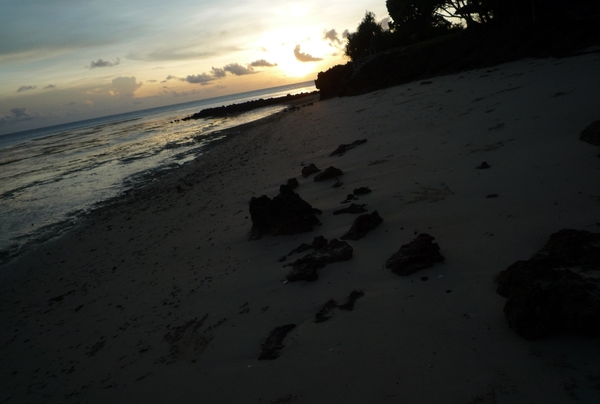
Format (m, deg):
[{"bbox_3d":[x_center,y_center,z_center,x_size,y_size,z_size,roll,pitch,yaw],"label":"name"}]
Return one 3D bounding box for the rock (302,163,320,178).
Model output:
[{"bbox_3d":[0.185,-0.549,7.317,0.310,0.167,0.260,-10,15,0],"label":"rock"}]

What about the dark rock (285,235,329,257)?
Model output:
[{"bbox_3d":[0.068,0.399,4.125,0.430,0.113,0.190,-10,15,-3],"label":"dark rock"}]

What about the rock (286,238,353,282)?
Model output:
[{"bbox_3d":[0.185,0.482,3.794,0.570,0.170,0.300,-19,18,-32],"label":"rock"}]

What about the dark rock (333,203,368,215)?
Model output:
[{"bbox_3d":[0.587,0.076,5.030,0.370,0.080,0.170,-10,15,0],"label":"dark rock"}]

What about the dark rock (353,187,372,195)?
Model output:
[{"bbox_3d":[0.791,-0.152,5.451,0.210,0.060,0.170,-10,15,0],"label":"dark rock"}]

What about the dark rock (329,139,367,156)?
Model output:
[{"bbox_3d":[0.981,-1.123,8.853,0.860,0.160,0.270,-19,18,-32],"label":"dark rock"}]

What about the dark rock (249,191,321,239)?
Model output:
[{"bbox_3d":[-0.165,0.106,4.823,0.750,0.446,0.460,-7,15,10],"label":"dark rock"}]

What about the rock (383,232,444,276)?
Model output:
[{"bbox_3d":[0.839,0.369,3.230,0.390,0.219,0.290,-12,15,-10],"label":"rock"}]

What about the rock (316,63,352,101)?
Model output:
[{"bbox_3d":[2.629,-9.416,34.000,2.500,2.400,2.500,-10,15,0],"label":"rock"}]

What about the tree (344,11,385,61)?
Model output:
[{"bbox_3d":[5.657,-14.470,38.000,2.800,3.700,2.700,-10,15,0],"label":"tree"}]

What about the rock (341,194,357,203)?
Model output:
[{"bbox_3d":[0.614,-0.051,5.474,0.190,0.075,0.130,-11,15,-5],"label":"rock"}]

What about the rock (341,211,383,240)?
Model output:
[{"bbox_3d":[0.608,0.206,4.150,0.430,0.174,0.230,-17,16,-24],"label":"rock"}]

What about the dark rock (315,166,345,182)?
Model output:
[{"bbox_3d":[0.439,-0.459,6.752,0.450,0.163,0.320,-10,15,0],"label":"dark rock"}]

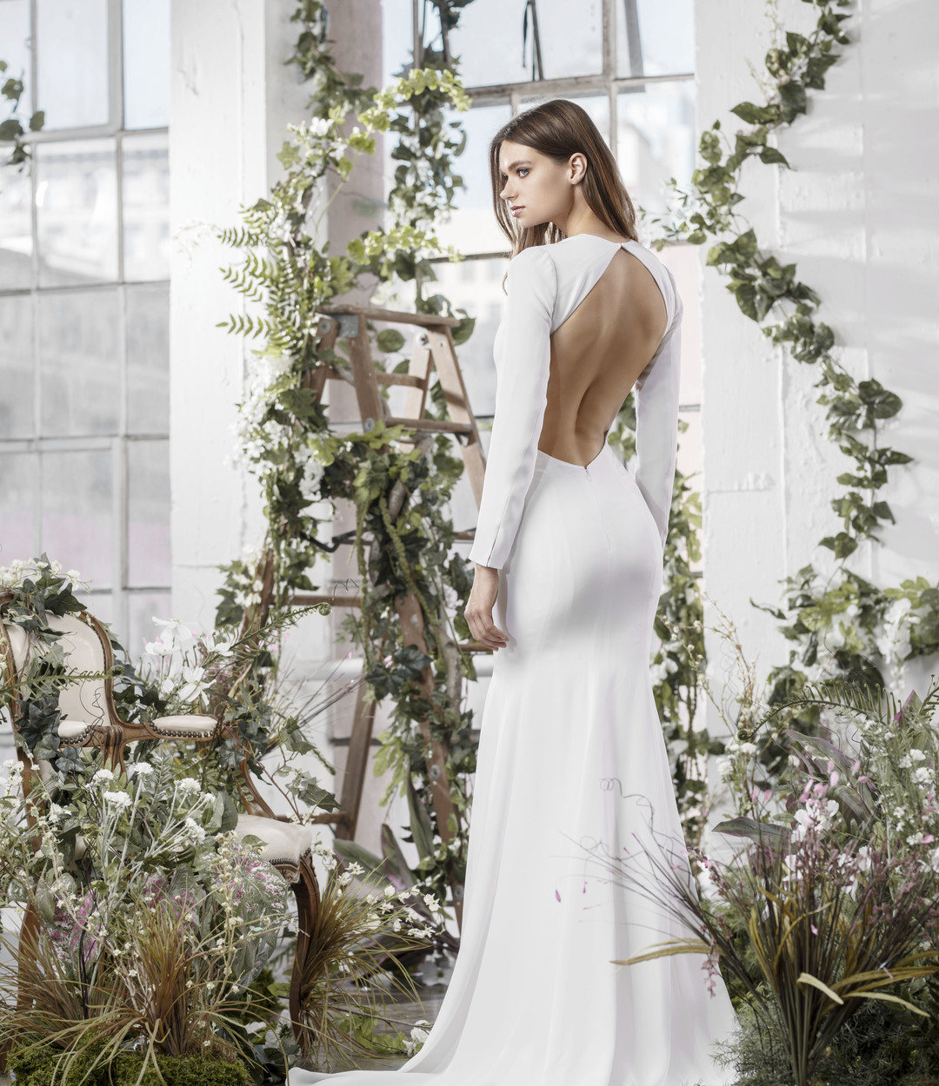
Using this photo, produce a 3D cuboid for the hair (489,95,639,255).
[{"bbox_3d":[0.174,-0.655,6.180,0.265,0.310,0.215,-6,1,-21],"label":"hair"}]

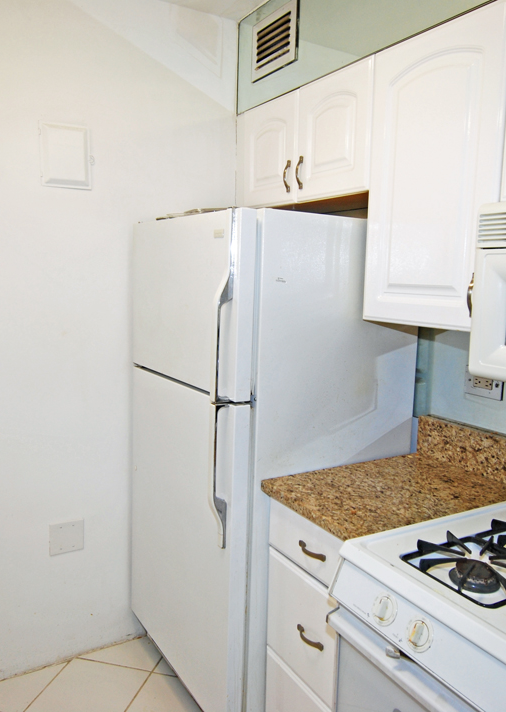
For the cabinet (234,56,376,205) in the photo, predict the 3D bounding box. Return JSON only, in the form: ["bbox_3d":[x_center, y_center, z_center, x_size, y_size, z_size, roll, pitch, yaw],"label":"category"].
[{"bbox_3d":[0.279,-0.750,2.084,0.320,0.395,0.802,-3,9,-31],"label":"cabinet"}]

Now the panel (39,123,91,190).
[{"bbox_3d":[-0.654,-0.705,1.979,0.172,0.216,0.020,-3,9,-31],"label":"panel"}]

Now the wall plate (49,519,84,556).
[{"bbox_3d":[-0.712,0.701,2.160,0.125,0.122,0.008,-3,9,-31],"label":"wall plate"}]

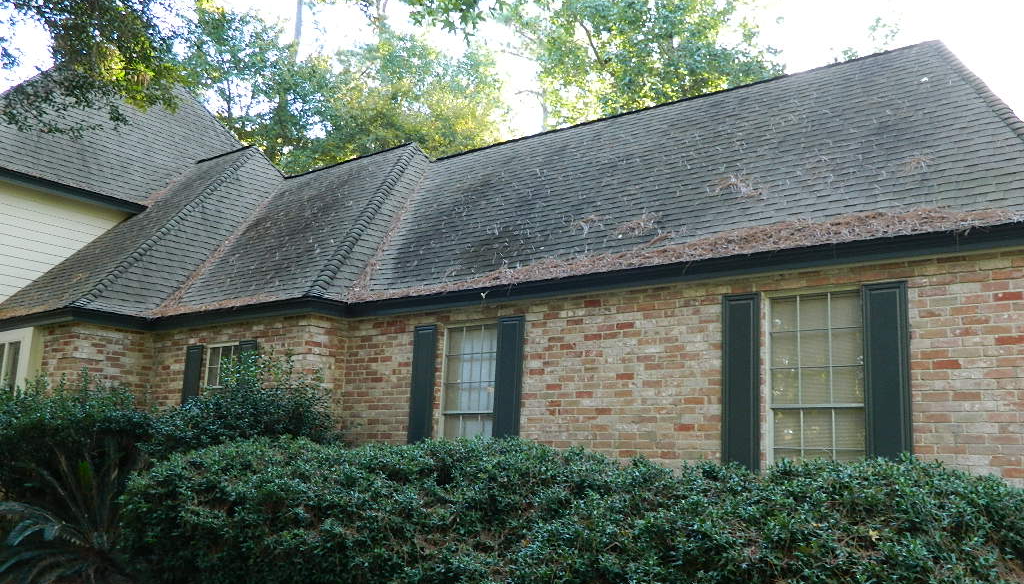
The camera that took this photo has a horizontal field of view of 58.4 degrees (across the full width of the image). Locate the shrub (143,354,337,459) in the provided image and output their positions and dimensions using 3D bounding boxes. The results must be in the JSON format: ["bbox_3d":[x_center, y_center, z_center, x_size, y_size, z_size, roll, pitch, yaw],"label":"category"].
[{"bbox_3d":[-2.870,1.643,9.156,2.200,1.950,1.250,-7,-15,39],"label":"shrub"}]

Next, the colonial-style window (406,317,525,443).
[{"bbox_3d":[-0.472,1.095,8.749,1.420,1.660,0.140,-7,-15,39],"label":"colonial-style window"}]

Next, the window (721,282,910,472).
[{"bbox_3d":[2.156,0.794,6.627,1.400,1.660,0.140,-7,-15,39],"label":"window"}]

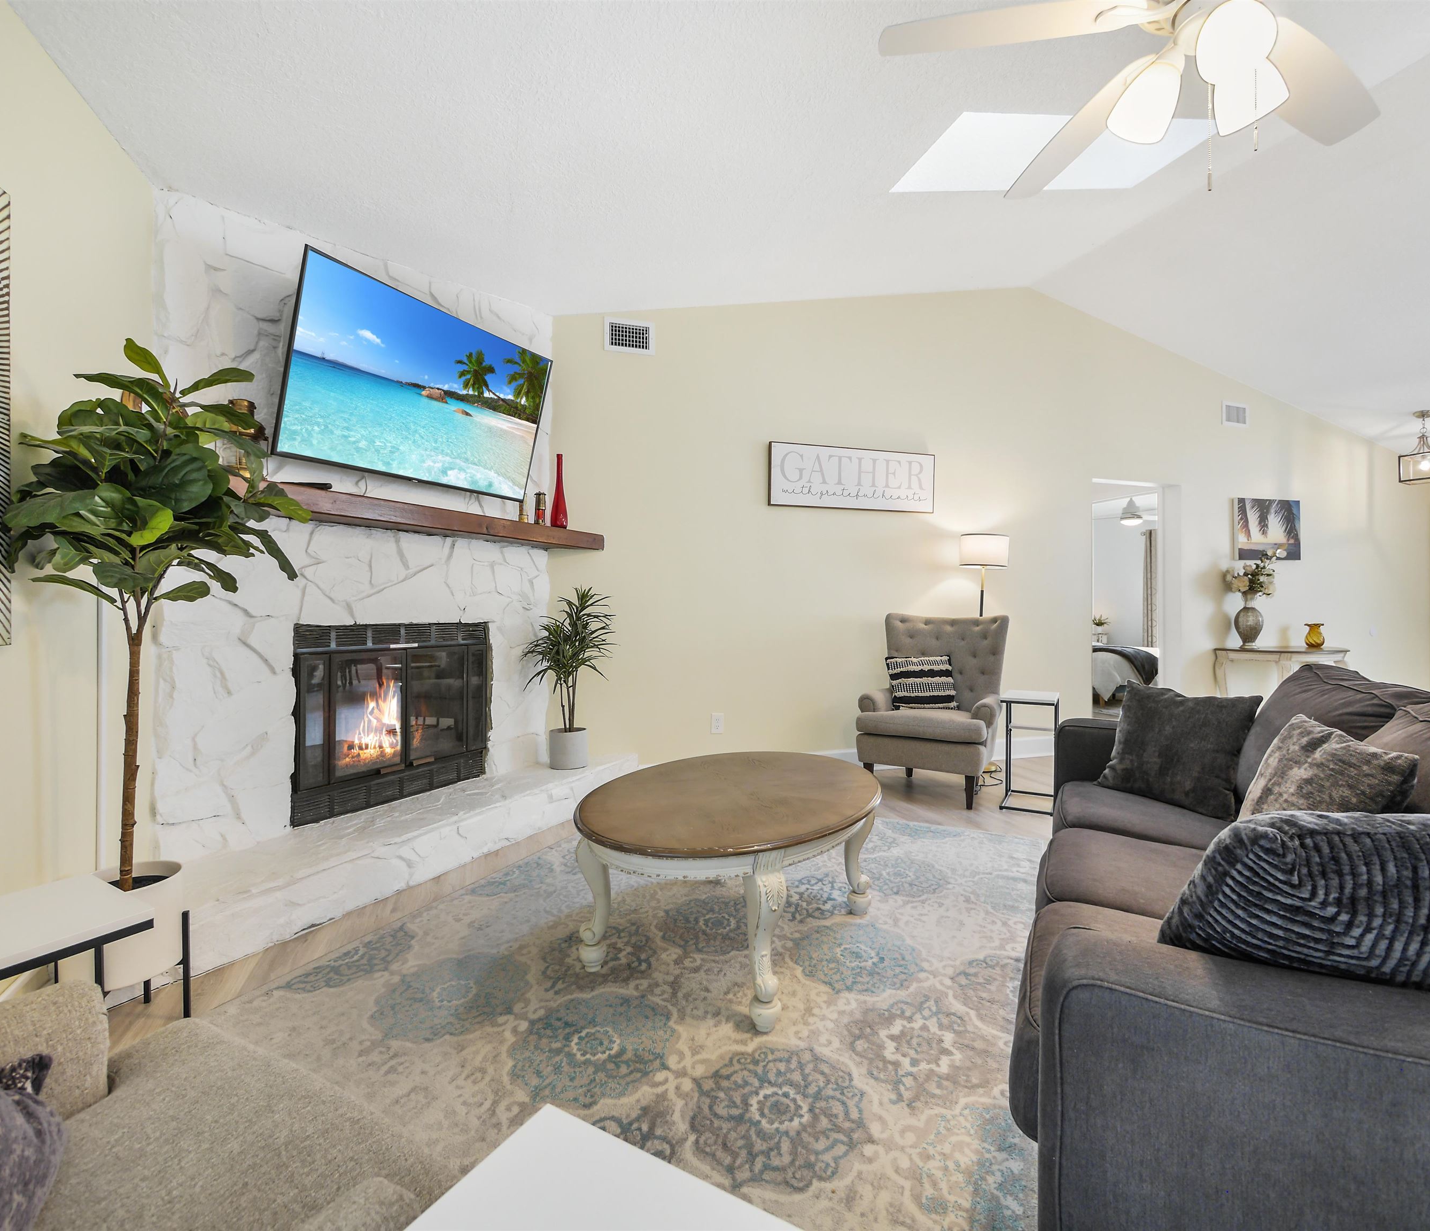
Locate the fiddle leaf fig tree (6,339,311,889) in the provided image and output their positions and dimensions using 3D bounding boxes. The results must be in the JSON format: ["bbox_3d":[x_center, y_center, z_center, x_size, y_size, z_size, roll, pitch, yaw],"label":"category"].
[{"bbox_3d":[-1.425,-0.004,1.710,0.560,1.408,0.580,0,0,-18],"label":"fiddle leaf fig tree"}]

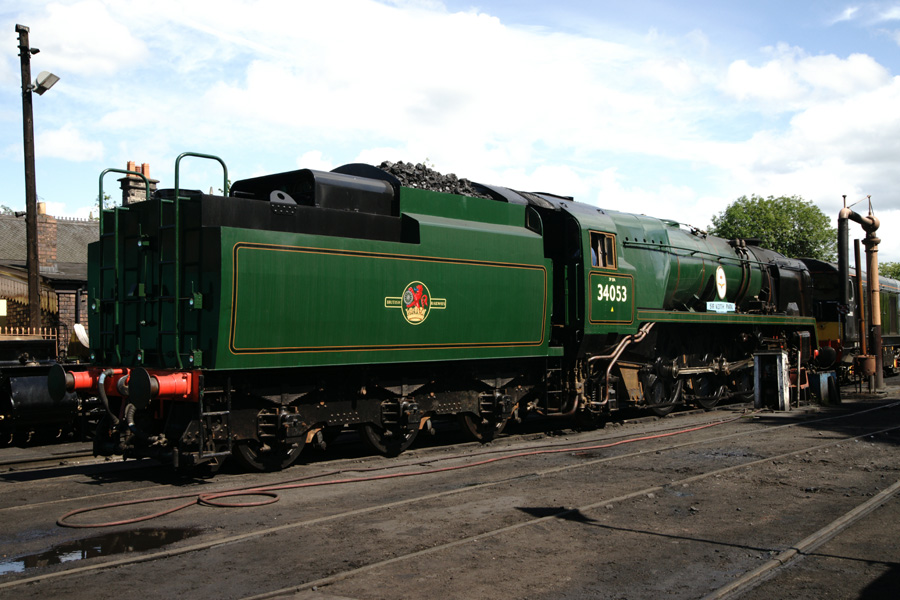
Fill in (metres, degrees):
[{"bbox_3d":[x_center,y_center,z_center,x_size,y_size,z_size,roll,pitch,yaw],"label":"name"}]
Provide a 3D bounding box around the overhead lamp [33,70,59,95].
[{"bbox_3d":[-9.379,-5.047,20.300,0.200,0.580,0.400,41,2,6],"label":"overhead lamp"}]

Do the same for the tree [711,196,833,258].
[{"bbox_3d":[20.713,-1.504,56.220,8.400,10.472,8.200,-2,-3,20],"label":"tree"}]

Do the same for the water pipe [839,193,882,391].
[{"bbox_3d":[11.187,-0.183,23.629,0.500,5.250,2.850,-3,-3,41],"label":"water pipe"}]

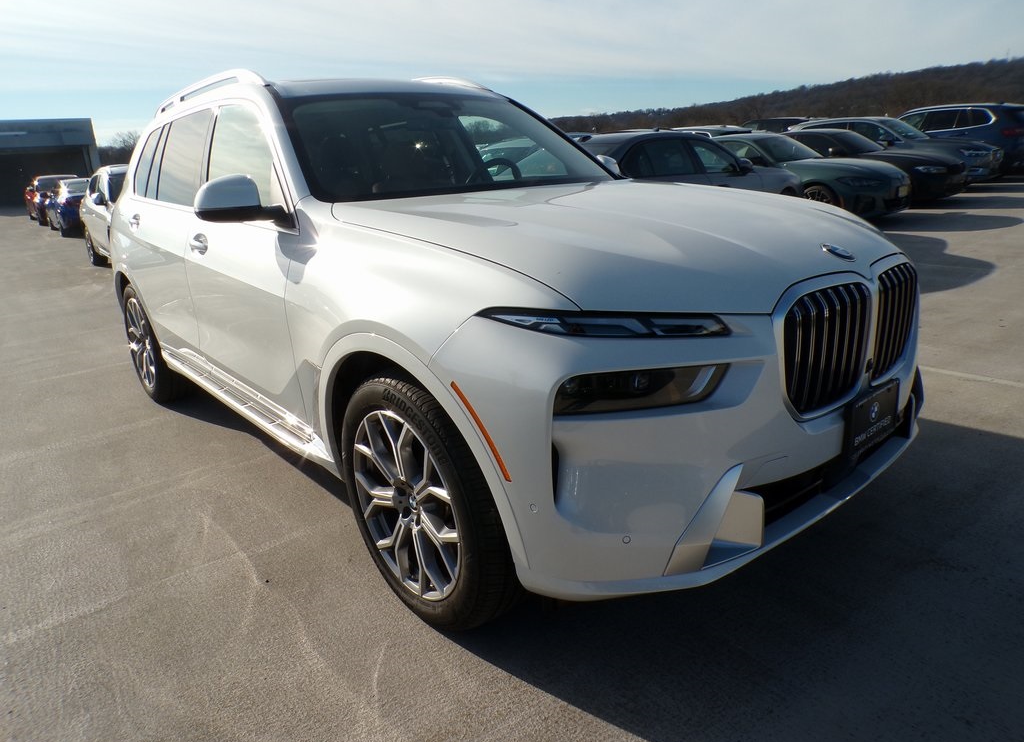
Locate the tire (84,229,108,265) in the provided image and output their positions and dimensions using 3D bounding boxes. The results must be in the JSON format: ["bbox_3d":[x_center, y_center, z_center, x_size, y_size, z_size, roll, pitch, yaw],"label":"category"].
[{"bbox_3d":[-7.823,-2.340,13.400,0.280,0.750,0.750,-15,19,-32],"label":"tire"}]

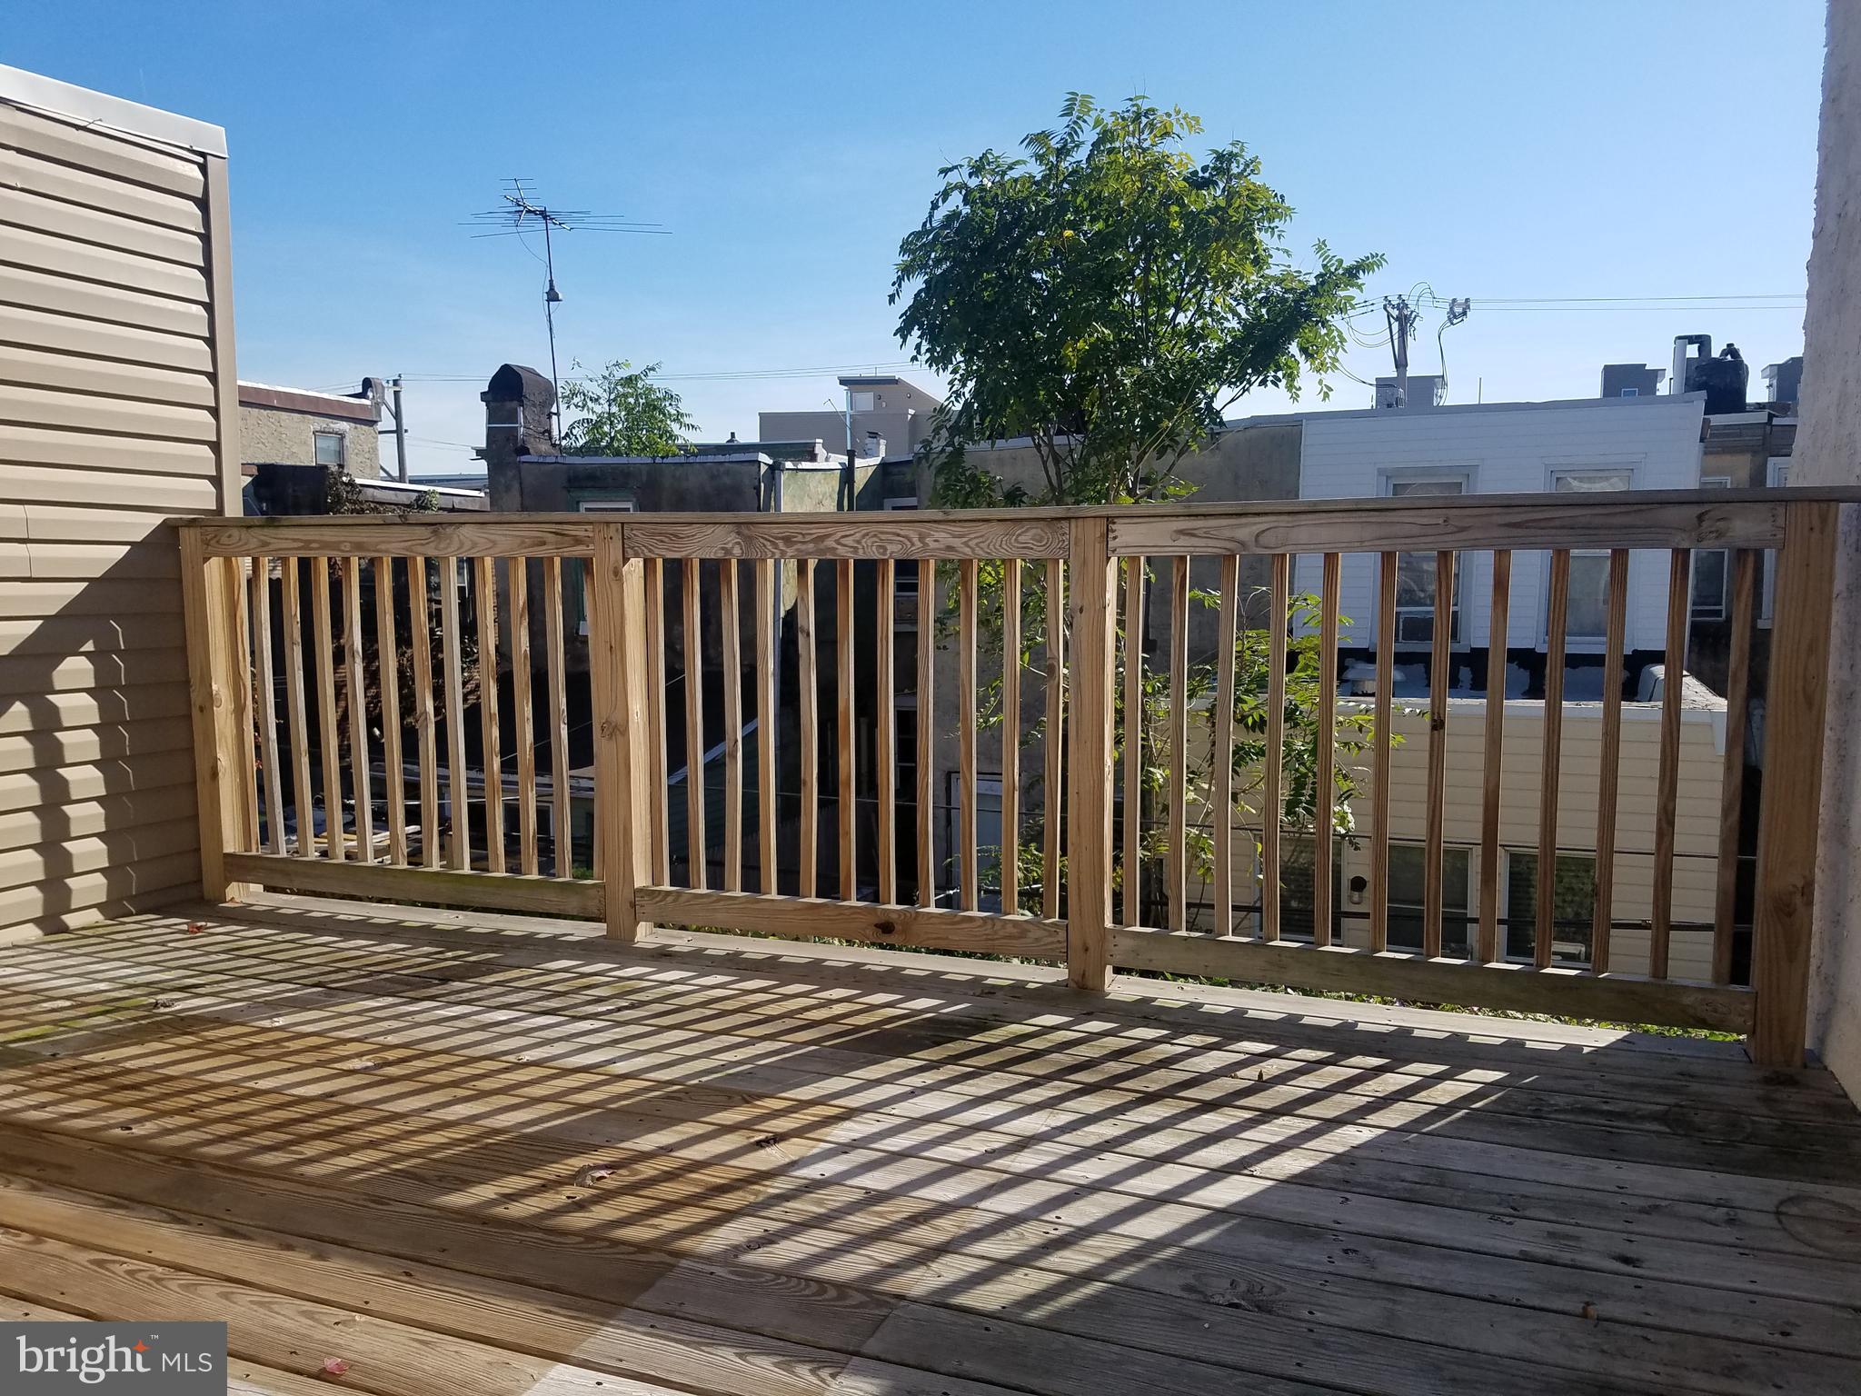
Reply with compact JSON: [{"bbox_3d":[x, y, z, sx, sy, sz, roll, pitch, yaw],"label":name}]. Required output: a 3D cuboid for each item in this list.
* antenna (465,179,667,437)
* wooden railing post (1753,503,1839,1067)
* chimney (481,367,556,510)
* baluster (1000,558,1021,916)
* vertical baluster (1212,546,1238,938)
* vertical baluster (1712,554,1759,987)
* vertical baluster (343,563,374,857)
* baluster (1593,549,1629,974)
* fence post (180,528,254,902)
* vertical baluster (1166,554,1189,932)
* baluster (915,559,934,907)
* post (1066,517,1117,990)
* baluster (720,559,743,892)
[{"bbox_3d":[-4.429,-4.633,17.000,2.400,3.320,1.600,1,6,12],"label":"antenna"},{"bbox_3d":[1.707,0.175,2.773,0.089,1.112,0.089,2,7,21],"label":"wooden railing post"},{"bbox_3d":[-5.077,-3.166,17.297,0.521,1.776,0.680,2,7,21],"label":"chimney"},{"bbox_3d":[0.194,0.096,3.346,0.034,0.944,0.034,2,7,21],"label":"baluster"},{"bbox_3d":[0.683,0.114,3.236,0.036,0.950,0.036,2,7,20],"label":"vertical baluster"},{"bbox_3d":[1.657,0.145,2.878,0.036,0.950,0.036,2,7,20],"label":"vertical baluster"},{"bbox_3d":[-1.651,0.037,4.036,0.034,0.944,0.034,2,7,21],"label":"vertical baluster"},{"bbox_3d":[1.407,0.134,2.892,0.034,0.944,0.034,2,7,21],"label":"baluster"},{"bbox_3d":[-2.159,0.053,4.220,0.089,1.112,0.089,2,7,21],"label":"fence post"},{"bbox_3d":[0.567,0.107,3.206,0.034,0.944,0.034,2,7,21],"label":"vertical baluster"},{"bbox_3d":[-0.014,0.089,3.423,0.034,0.944,0.034,2,7,21],"label":"baluster"},{"bbox_3d":[0.380,0.133,3.269,0.089,1.112,0.089,2,7,21],"label":"post"},{"bbox_3d":[-0.523,0.076,3.678,0.036,0.950,0.036,2,7,20],"label":"baluster"}]

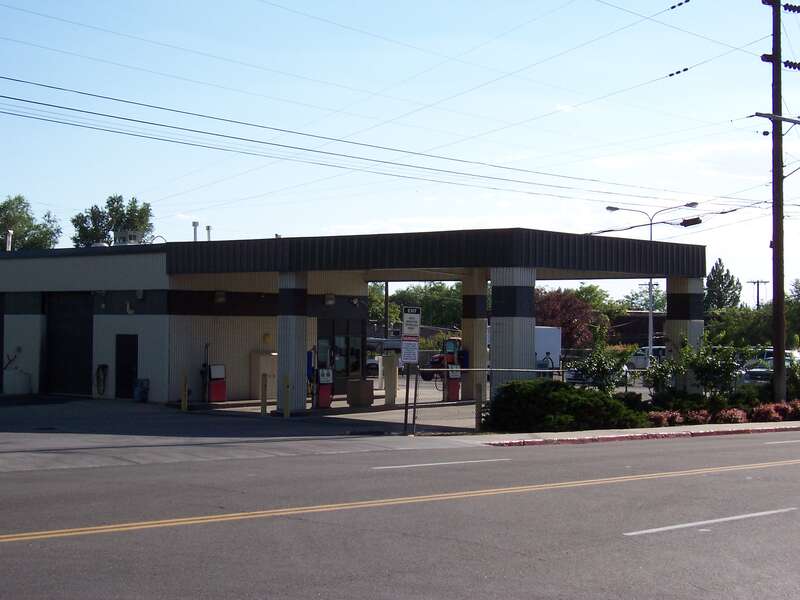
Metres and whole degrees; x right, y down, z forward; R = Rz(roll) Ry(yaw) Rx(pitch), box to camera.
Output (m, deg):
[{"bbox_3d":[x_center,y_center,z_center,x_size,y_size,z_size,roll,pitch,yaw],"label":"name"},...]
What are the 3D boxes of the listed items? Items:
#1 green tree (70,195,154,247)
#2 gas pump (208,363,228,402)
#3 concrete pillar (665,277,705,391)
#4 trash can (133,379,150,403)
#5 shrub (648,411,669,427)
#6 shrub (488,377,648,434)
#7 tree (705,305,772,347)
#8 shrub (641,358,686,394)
[{"bbox_3d":[-18.246,-1.576,88.000,6.000,10.238,5.800,1,-1,-11],"label":"green tree"},{"bbox_3d":[-5.528,2.523,42.000,0.340,1.139,0.540,0,-1,39],"label":"gas pump"},{"bbox_3d":[8.864,1.340,43.289,0.800,4.092,0.900,0,-1,41],"label":"concrete pillar"},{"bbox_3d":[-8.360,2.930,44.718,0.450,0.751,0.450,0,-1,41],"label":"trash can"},{"bbox_3d":[6.217,2.859,33.417,0.500,0.367,0.500,1,-1,0],"label":"shrub"},{"bbox_3d":[3.971,2.389,32.373,2.350,1.107,5.100,0,-1,41],"label":"shrub"},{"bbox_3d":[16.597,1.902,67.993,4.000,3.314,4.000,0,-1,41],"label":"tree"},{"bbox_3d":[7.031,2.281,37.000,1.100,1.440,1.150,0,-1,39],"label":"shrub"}]

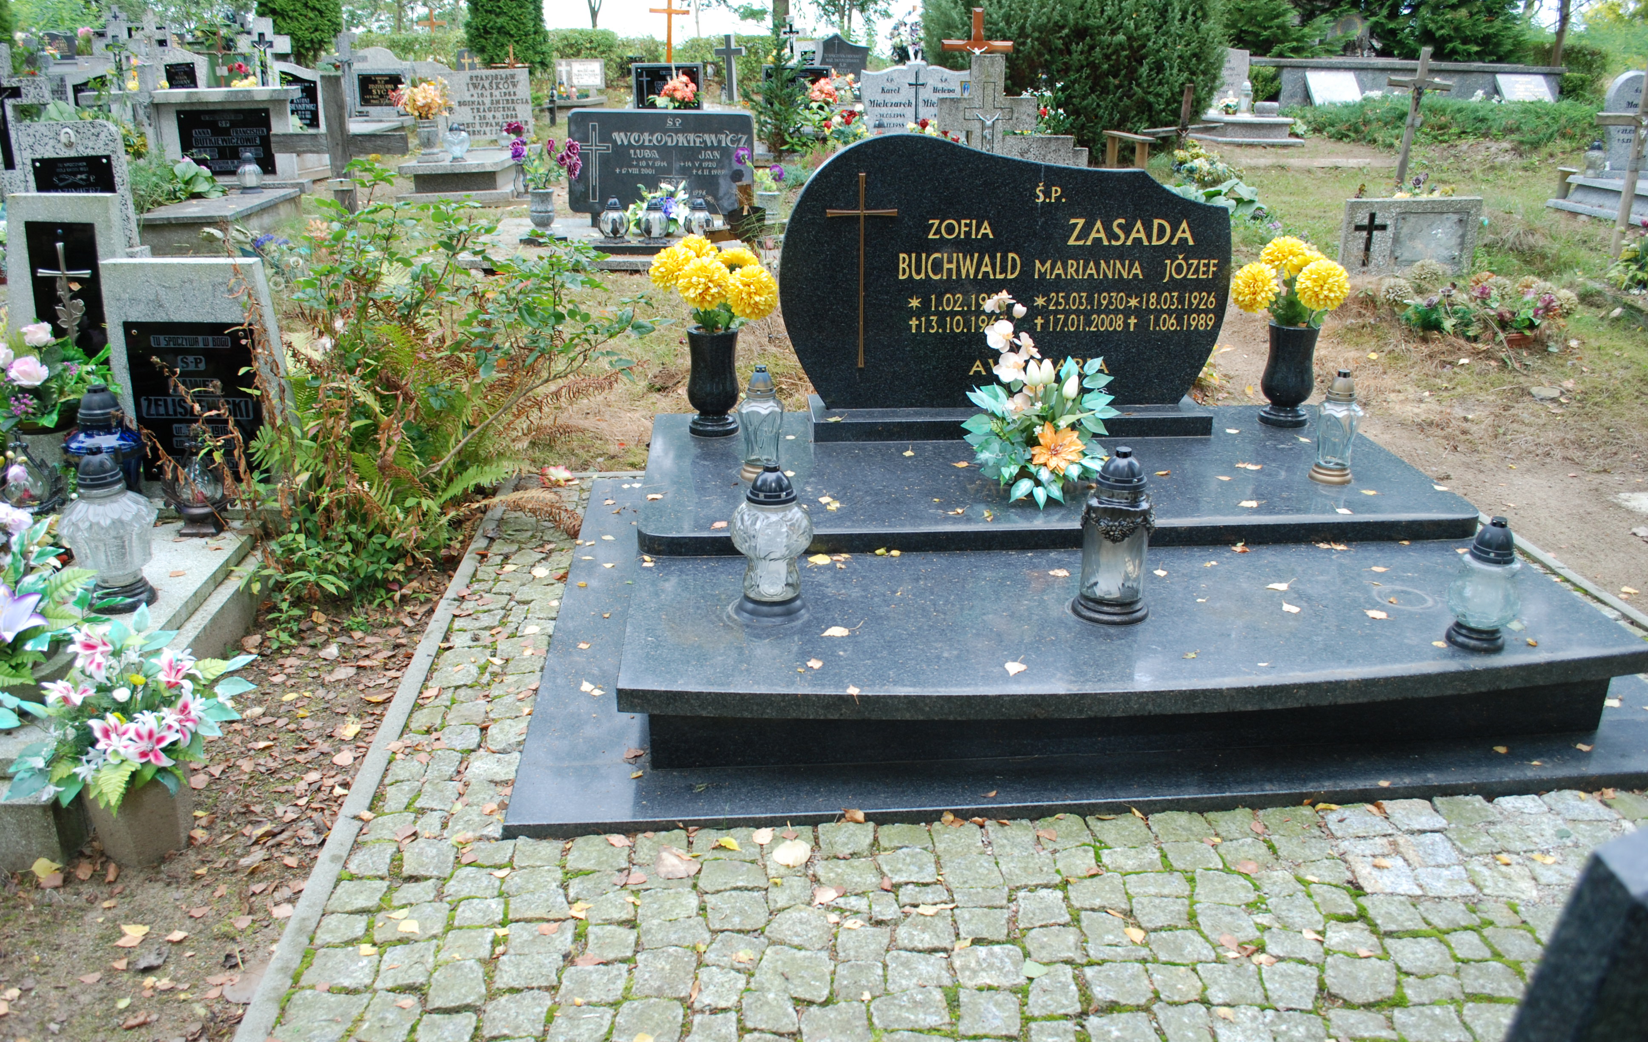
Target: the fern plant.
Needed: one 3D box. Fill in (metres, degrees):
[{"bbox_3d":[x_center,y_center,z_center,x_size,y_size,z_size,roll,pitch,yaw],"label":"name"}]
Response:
[{"bbox_3d":[-0.989,-0.431,3.308,1.080,1.020,0.950,-1,22,-4],"label":"fern plant"}]

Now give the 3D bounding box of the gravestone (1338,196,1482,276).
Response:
[{"bbox_3d":[3.653,-1.770,7.700,0.870,0.500,0.090,-3,21,-9],"label":"gravestone"}]

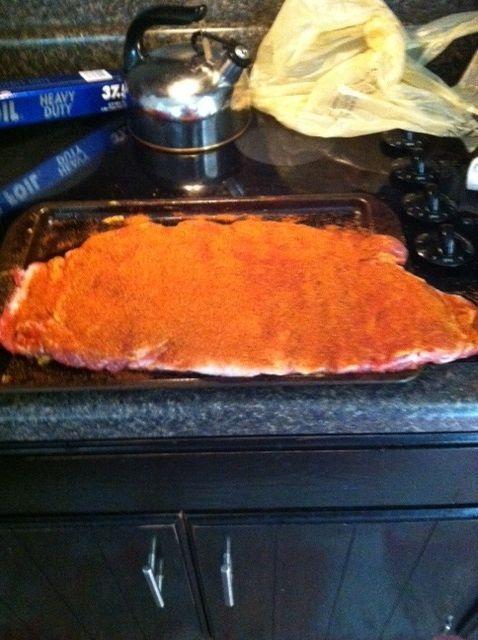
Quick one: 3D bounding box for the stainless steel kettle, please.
[{"bbox_3d":[-0.075,-0.366,0.890,0.197,0.192,0.185,-1,49,1],"label":"stainless steel kettle"}]

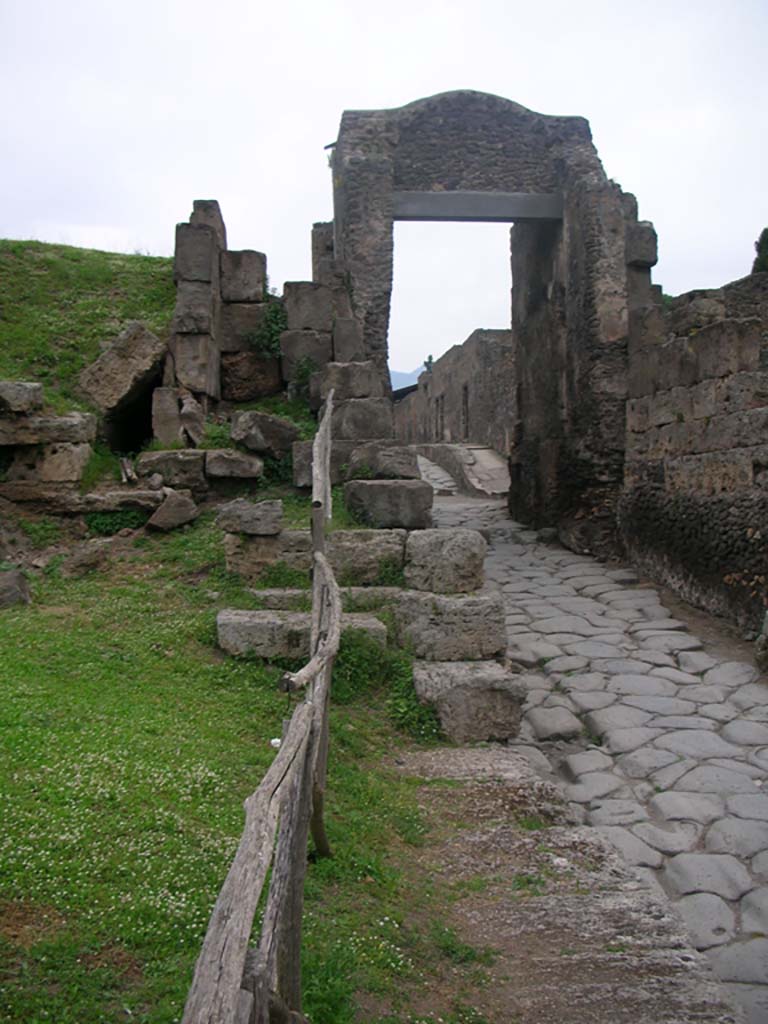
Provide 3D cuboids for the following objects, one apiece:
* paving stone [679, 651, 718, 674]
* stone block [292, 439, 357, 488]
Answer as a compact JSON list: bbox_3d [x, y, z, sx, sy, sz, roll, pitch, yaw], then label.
[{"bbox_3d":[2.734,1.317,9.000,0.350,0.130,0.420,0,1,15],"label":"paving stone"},{"bbox_3d":[-0.692,-0.550,11.875,0.695,0.560,0.550,0,1,-3],"label":"stone block"}]

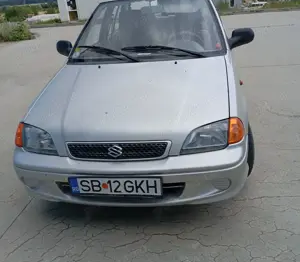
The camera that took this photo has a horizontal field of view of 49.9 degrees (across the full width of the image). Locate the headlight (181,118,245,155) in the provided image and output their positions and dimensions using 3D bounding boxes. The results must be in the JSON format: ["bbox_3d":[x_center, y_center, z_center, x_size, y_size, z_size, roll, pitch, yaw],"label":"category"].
[{"bbox_3d":[0.349,0.020,1.776,0.380,0.165,0.190,-6,23,-1],"label":"headlight"}]

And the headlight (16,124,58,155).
[{"bbox_3d":[-0.690,0.039,1.965,0.380,0.165,0.190,4,25,21],"label":"headlight"}]

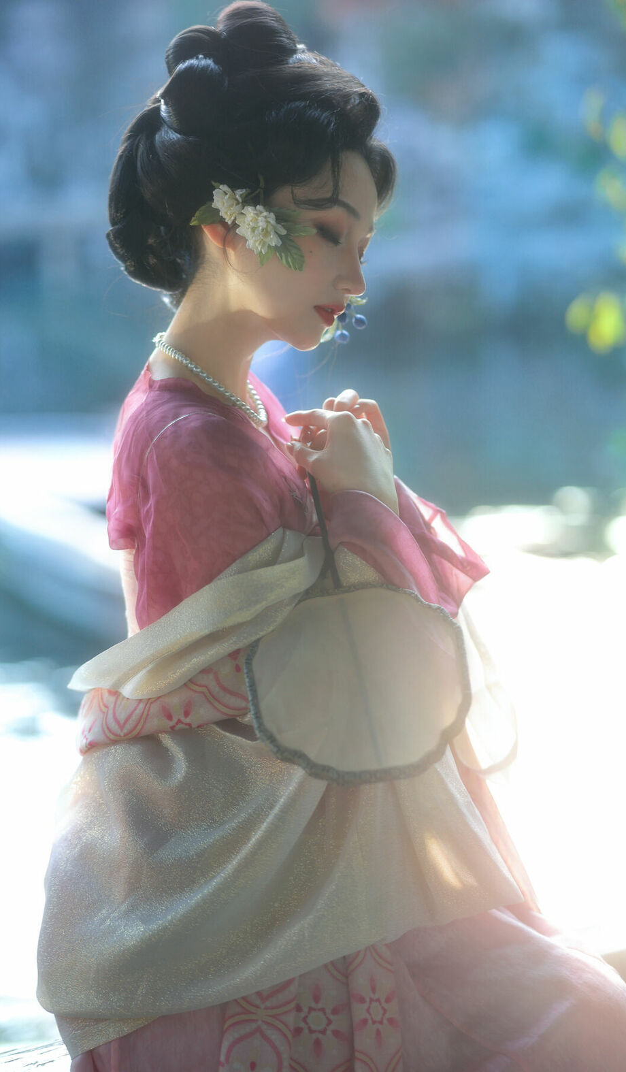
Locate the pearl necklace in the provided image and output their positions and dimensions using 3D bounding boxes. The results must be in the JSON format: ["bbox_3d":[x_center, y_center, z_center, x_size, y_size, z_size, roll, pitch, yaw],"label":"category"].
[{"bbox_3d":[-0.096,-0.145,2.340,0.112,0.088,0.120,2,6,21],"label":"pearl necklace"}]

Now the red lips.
[{"bbox_3d":[0.018,-0.201,2.300,0.020,0.021,0.046,26,3,22],"label":"red lips"}]

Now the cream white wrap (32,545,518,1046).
[{"bbox_3d":[-0.032,0.230,2.330,0.390,0.465,0.420,2,6,21],"label":"cream white wrap"}]

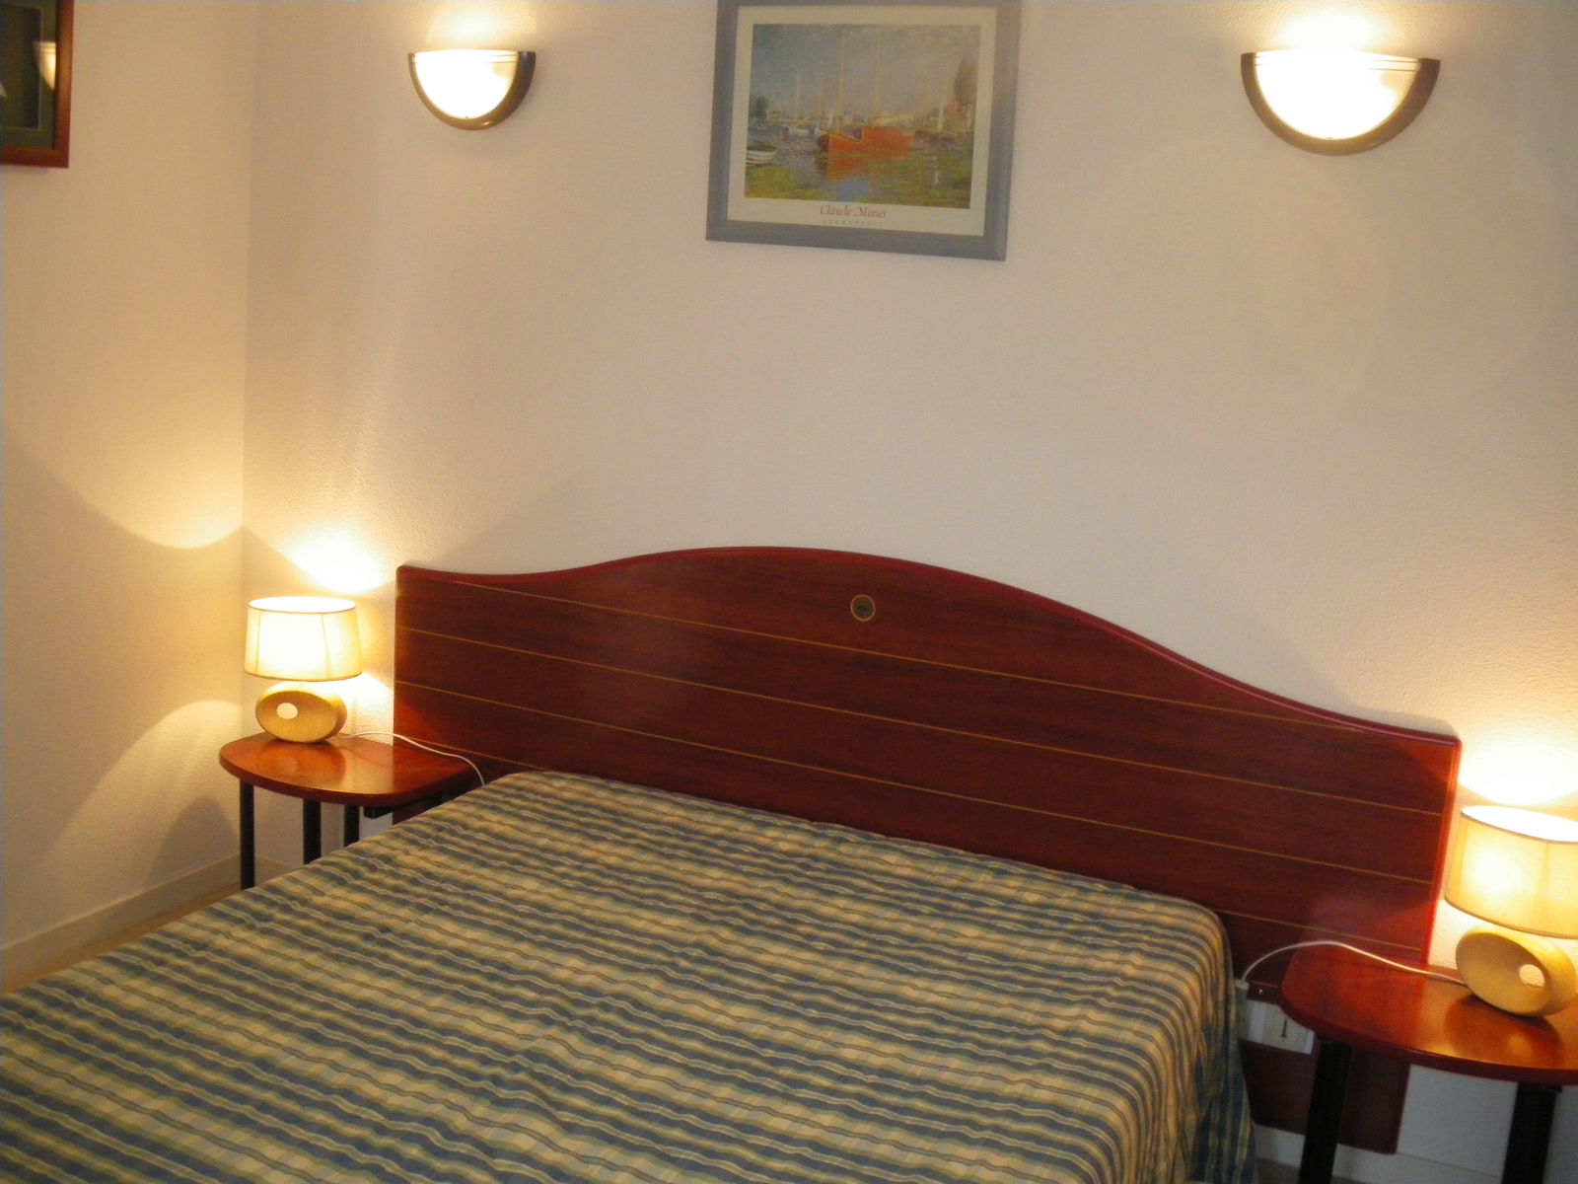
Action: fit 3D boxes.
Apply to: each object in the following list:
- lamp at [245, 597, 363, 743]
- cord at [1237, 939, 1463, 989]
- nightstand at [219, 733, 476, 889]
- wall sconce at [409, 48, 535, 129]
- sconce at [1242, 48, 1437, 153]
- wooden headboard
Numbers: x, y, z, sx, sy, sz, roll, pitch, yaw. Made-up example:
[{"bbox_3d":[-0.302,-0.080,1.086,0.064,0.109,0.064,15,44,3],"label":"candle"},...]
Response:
[{"bbox_3d":[-1.060,0.178,3.575,0.265,0.300,0.190,6,10,9],"label":"lamp"},{"bbox_3d":[0.947,0.652,2.766,0.360,0.107,0.070,9,11,23],"label":"cord"},{"bbox_3d":[-0.982,0.574,3.511,0.500,0.440,0.345,9,11,23],"label":"nightstand"},{"bbox_3d":[-0.674,-1.022,3.317,0.310,0.157,0.105,9,11,23],"label":"wall sconce"},{"bbox_3d":[0.871,-0.789,2.646,0.310,0.157,0.105,9,11,23],"label":"sconce"},{"bbox_3d":[0.116,0.381,3.190,2.145,0.905,0.040,9,11,23],"label":"wooden headboard"}]

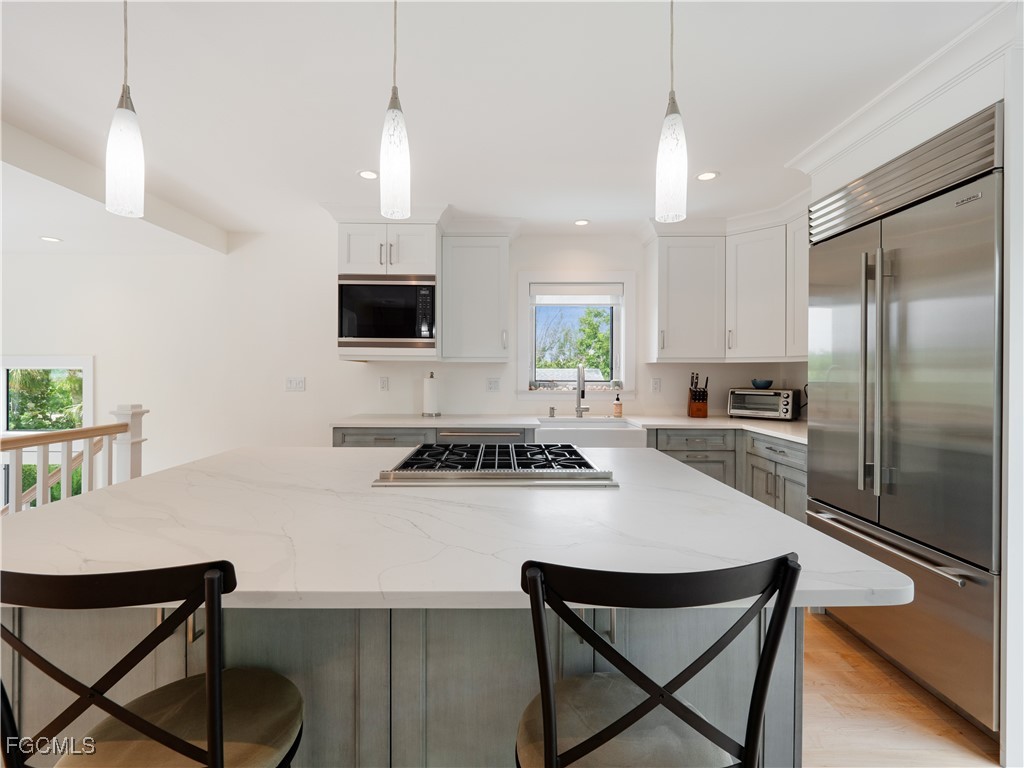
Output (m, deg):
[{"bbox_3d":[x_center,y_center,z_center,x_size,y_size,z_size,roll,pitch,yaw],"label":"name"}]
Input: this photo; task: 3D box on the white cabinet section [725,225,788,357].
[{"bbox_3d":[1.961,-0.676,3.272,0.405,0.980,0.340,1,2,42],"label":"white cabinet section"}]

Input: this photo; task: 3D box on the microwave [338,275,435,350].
[{"bbox_3d":[-0.892,-0.521,3.160,0.695,0.525,0.450,0,1,-1],"label":"microwave"}]

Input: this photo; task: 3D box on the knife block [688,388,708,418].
[{"bbox_3d":[1.515,0.150,3.380,0.145,0.250,0.160,0,1,15],"label":"knife block"}]

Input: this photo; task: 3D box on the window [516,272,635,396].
[{"bbox_3d":[0.538,-0.416,3.510,0.990,1.040,0.120,0,1,-1],"label":"window"}]

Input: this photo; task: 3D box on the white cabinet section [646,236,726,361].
[{"bbox_3d":[1.422,-0.678,3.441,0.540,0.985,0.330,0,1,-1],"label":"white cabinet section"}]

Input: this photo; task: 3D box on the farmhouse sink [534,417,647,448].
[{"bbox_3d":[0.540,0.430,3.070,0.770,0.250,0.460,0,1,-1],"label":"farmhouse sink"}]

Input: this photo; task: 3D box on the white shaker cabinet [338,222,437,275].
[{"bbox_3d":[-0.892,-0.975,3.200,0.700,0.375,0.520,0,1,-1],"label":"white shaker cabinet"}]

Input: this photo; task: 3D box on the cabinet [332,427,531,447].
[{"bbox_3d":[-0.567,0.735,3.190,1.380,0.880,0.610,0,1,-1],"label":"cabinet"}]

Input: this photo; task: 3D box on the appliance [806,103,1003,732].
[{"bbox_3d":[1.880,0.145,1.785,0.650,2.150,0.880,0,1,-1],"label":"appliance"}]

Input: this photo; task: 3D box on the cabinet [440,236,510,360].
[{"bbox_3d":[-0.282,-0.658,3.330,0.540,0.950,0.330,0,1,-1],"label":"cabinet"}]

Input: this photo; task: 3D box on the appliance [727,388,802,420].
[{"bbox_3d":[1.975,0.163,3.235,0.300,0.235,0.440,-1,1,-45],"label":"appliance"}]

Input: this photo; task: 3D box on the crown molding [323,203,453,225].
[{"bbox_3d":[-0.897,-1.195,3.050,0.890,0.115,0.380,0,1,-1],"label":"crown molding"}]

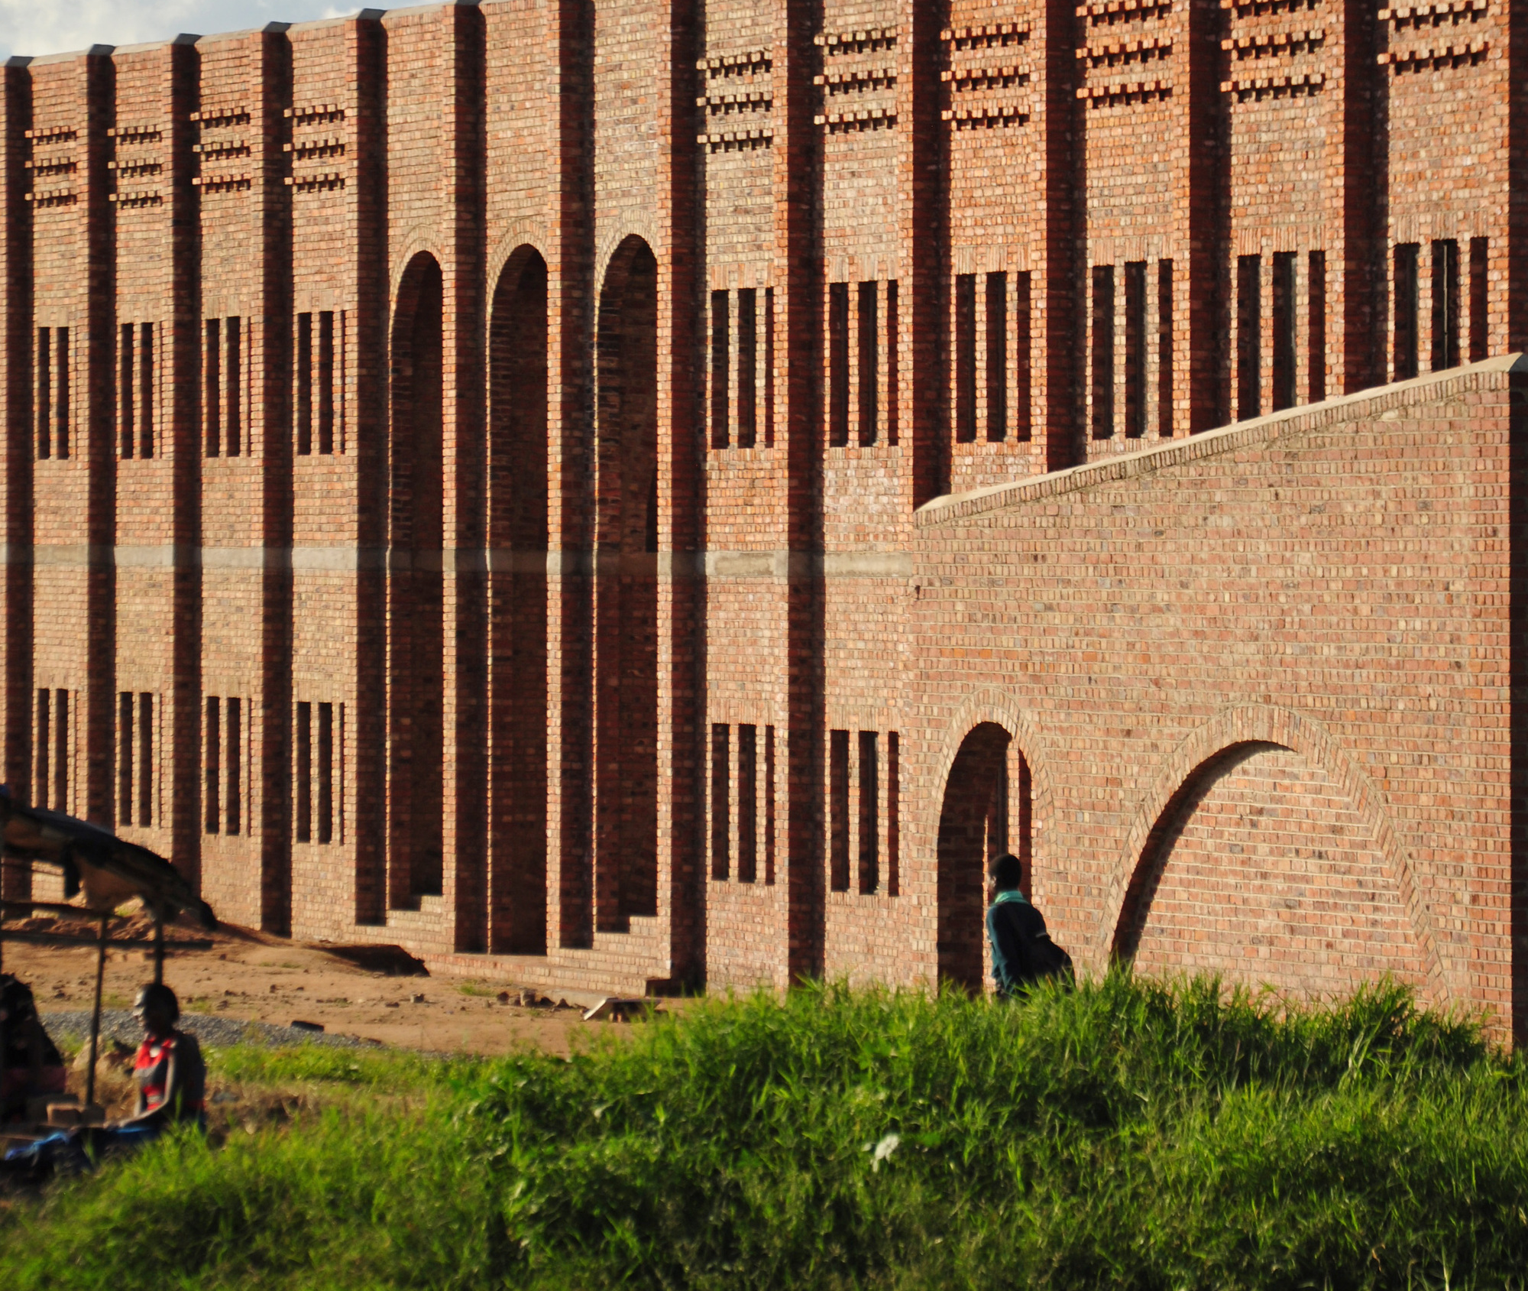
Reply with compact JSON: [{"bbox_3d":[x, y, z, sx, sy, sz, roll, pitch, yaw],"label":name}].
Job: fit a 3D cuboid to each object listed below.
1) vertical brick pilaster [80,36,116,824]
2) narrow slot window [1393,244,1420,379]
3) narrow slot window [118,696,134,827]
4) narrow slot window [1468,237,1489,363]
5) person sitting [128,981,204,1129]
[{"bbox_3d":[-7.507,-1.881,112.460,0.270,9.658,0.370,0,1,-21],"label":"vertical brick pilaster"},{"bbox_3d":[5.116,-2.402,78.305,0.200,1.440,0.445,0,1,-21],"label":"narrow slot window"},{"bbox_3d":[-7.046,1.263,111.893,0.150,1.503,0.430,0,1,-21],"label":"narrow slot window"},{"bbox_3d":[5.622,-2.413,77.016,0.200,1.440,0.445,0,1,-21],"label":"narrow slot window"},{"bbox_3d":[-3.176,2.233,52.006,0.620,0.950,0.460,0,1,-20],"label":"person sitting"}]

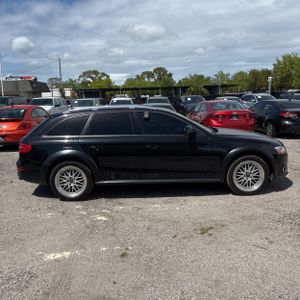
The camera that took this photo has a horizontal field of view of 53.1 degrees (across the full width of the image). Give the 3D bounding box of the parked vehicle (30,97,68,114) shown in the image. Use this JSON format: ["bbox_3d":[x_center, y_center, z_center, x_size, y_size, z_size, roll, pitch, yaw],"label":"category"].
[{"bbox_3d":[-7.571,-2.877,21.997,1.970,1.860,5.300,-1,10,0],"label":"parked vehicle"}]

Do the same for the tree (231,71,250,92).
[{"bbox_3d":[13.686,-9.079,45.175,3.600,5.400,3.600,2,10,17],"label":"tree"}]

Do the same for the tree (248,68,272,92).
[{"bbox_3d":[16.242,-9.121,44.155,3.750,5.410,3.750,-1,10,0],"label":"tree"}]

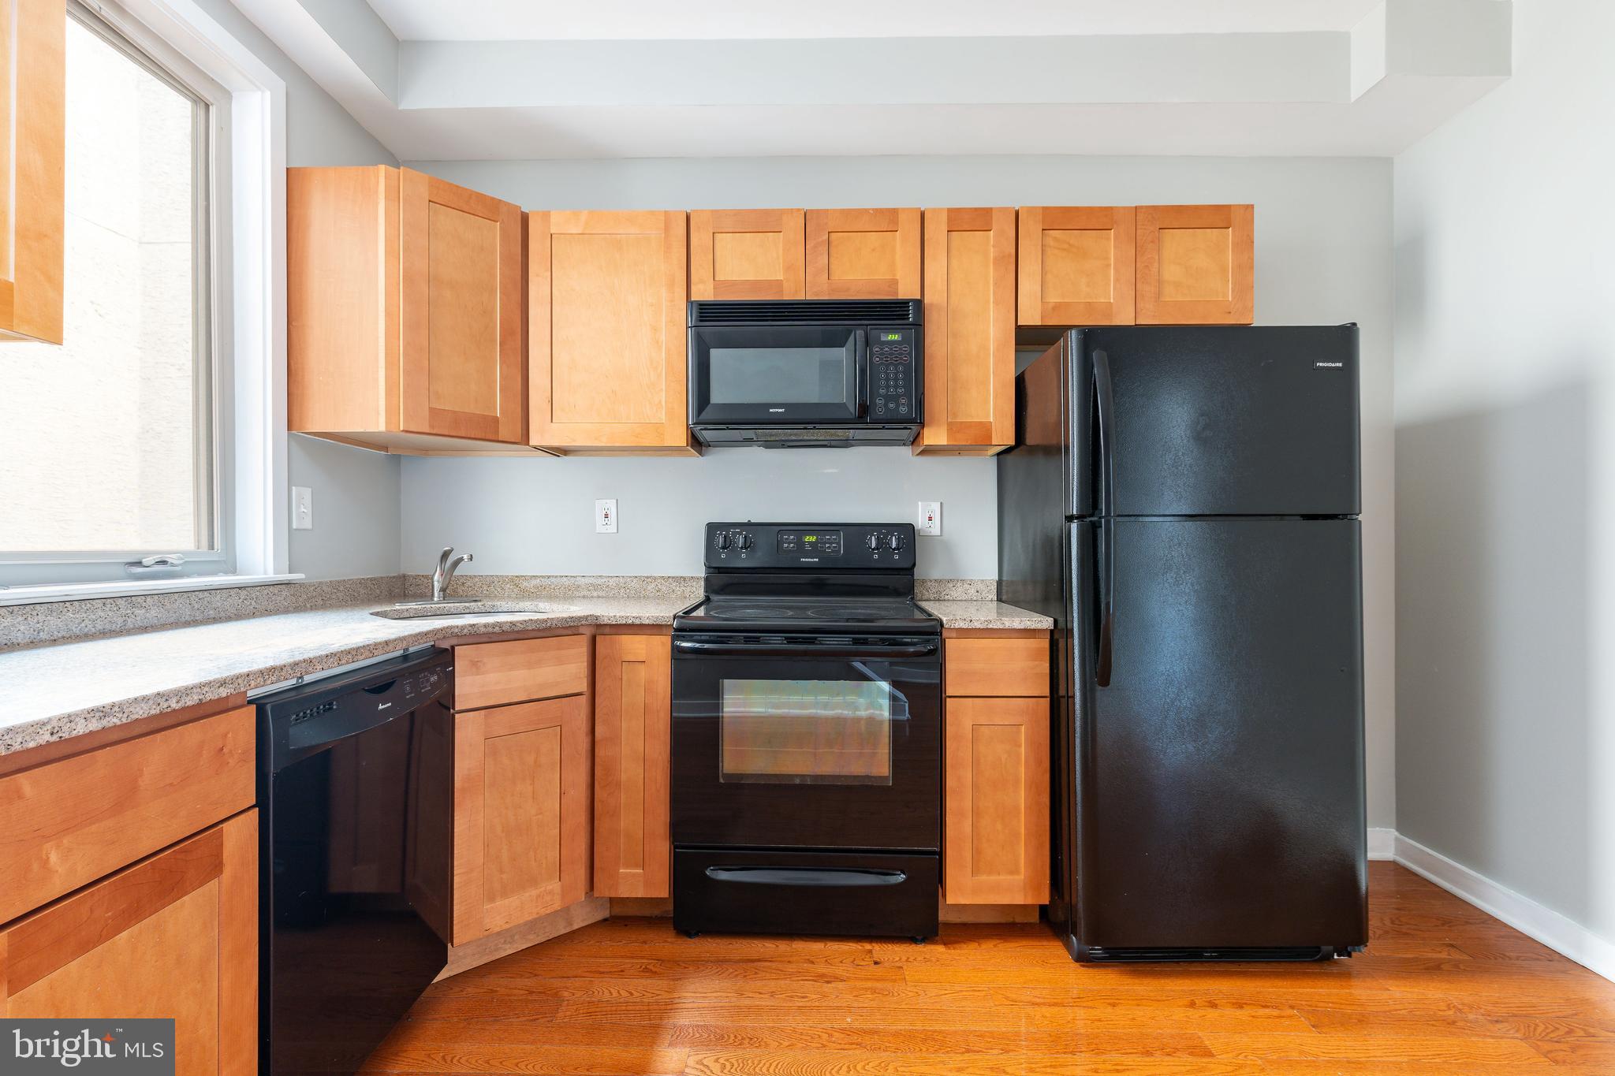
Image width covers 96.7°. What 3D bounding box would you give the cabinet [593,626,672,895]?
[{"bbox_3d":[-0.500,0.657,2.070,0.223,0.752,0.020,0,0,2],"label":"cabinet"}]

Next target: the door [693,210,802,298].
[{"bbox_3d":[-0.195,-0.924,2.345,0.374,0.293,0.020,0,0,2],"label":"door"}]

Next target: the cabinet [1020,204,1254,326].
[{"bbox_3d":[1.057,-0.871,2.460,0.752,0.384,0.325,0,0,2],"label":"cabinet"}]

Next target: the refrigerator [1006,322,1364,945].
[{"bbox_3d":[1.078,0.287,2.220,0.757,1.695,0.780,0,0,2],"label":"refrigerator"}]

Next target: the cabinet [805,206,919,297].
[{"bbox_3d":[0.186,-0.920,2.475,0.378,0.300,0.320,0,0,2],"label":"cabinet"}]

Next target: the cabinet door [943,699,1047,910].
[{"bbox_3d":[0.536,0.744,2.042,0.296,0.582,0.020,0,0,2],"label":"cabinet door"}]

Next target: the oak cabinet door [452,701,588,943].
[{"bbox_3d":[-0.781,0.751,1.968,0.352,0.595,0.022,0,0,-42],"label":"oak cabinet door"}]

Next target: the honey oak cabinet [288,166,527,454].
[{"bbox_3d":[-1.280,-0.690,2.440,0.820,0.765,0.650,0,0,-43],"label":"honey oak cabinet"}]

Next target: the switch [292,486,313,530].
[{"bbox_3d":[-1.518,-0.089,2.163,0.014,0.124,0.080,0,0,0],"label":"switch"}]

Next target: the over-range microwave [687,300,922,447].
[{"bbox_3d":[-0.003,-0.560,2.455,0.757,0.420,0.385,0,0,2],"label":"over-range microwave"}]

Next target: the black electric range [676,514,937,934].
[{"bbox_3d":[0.008,0.545,2.308,0.757,1.195,0.670,0,0,2],"label":"black electric range"}]

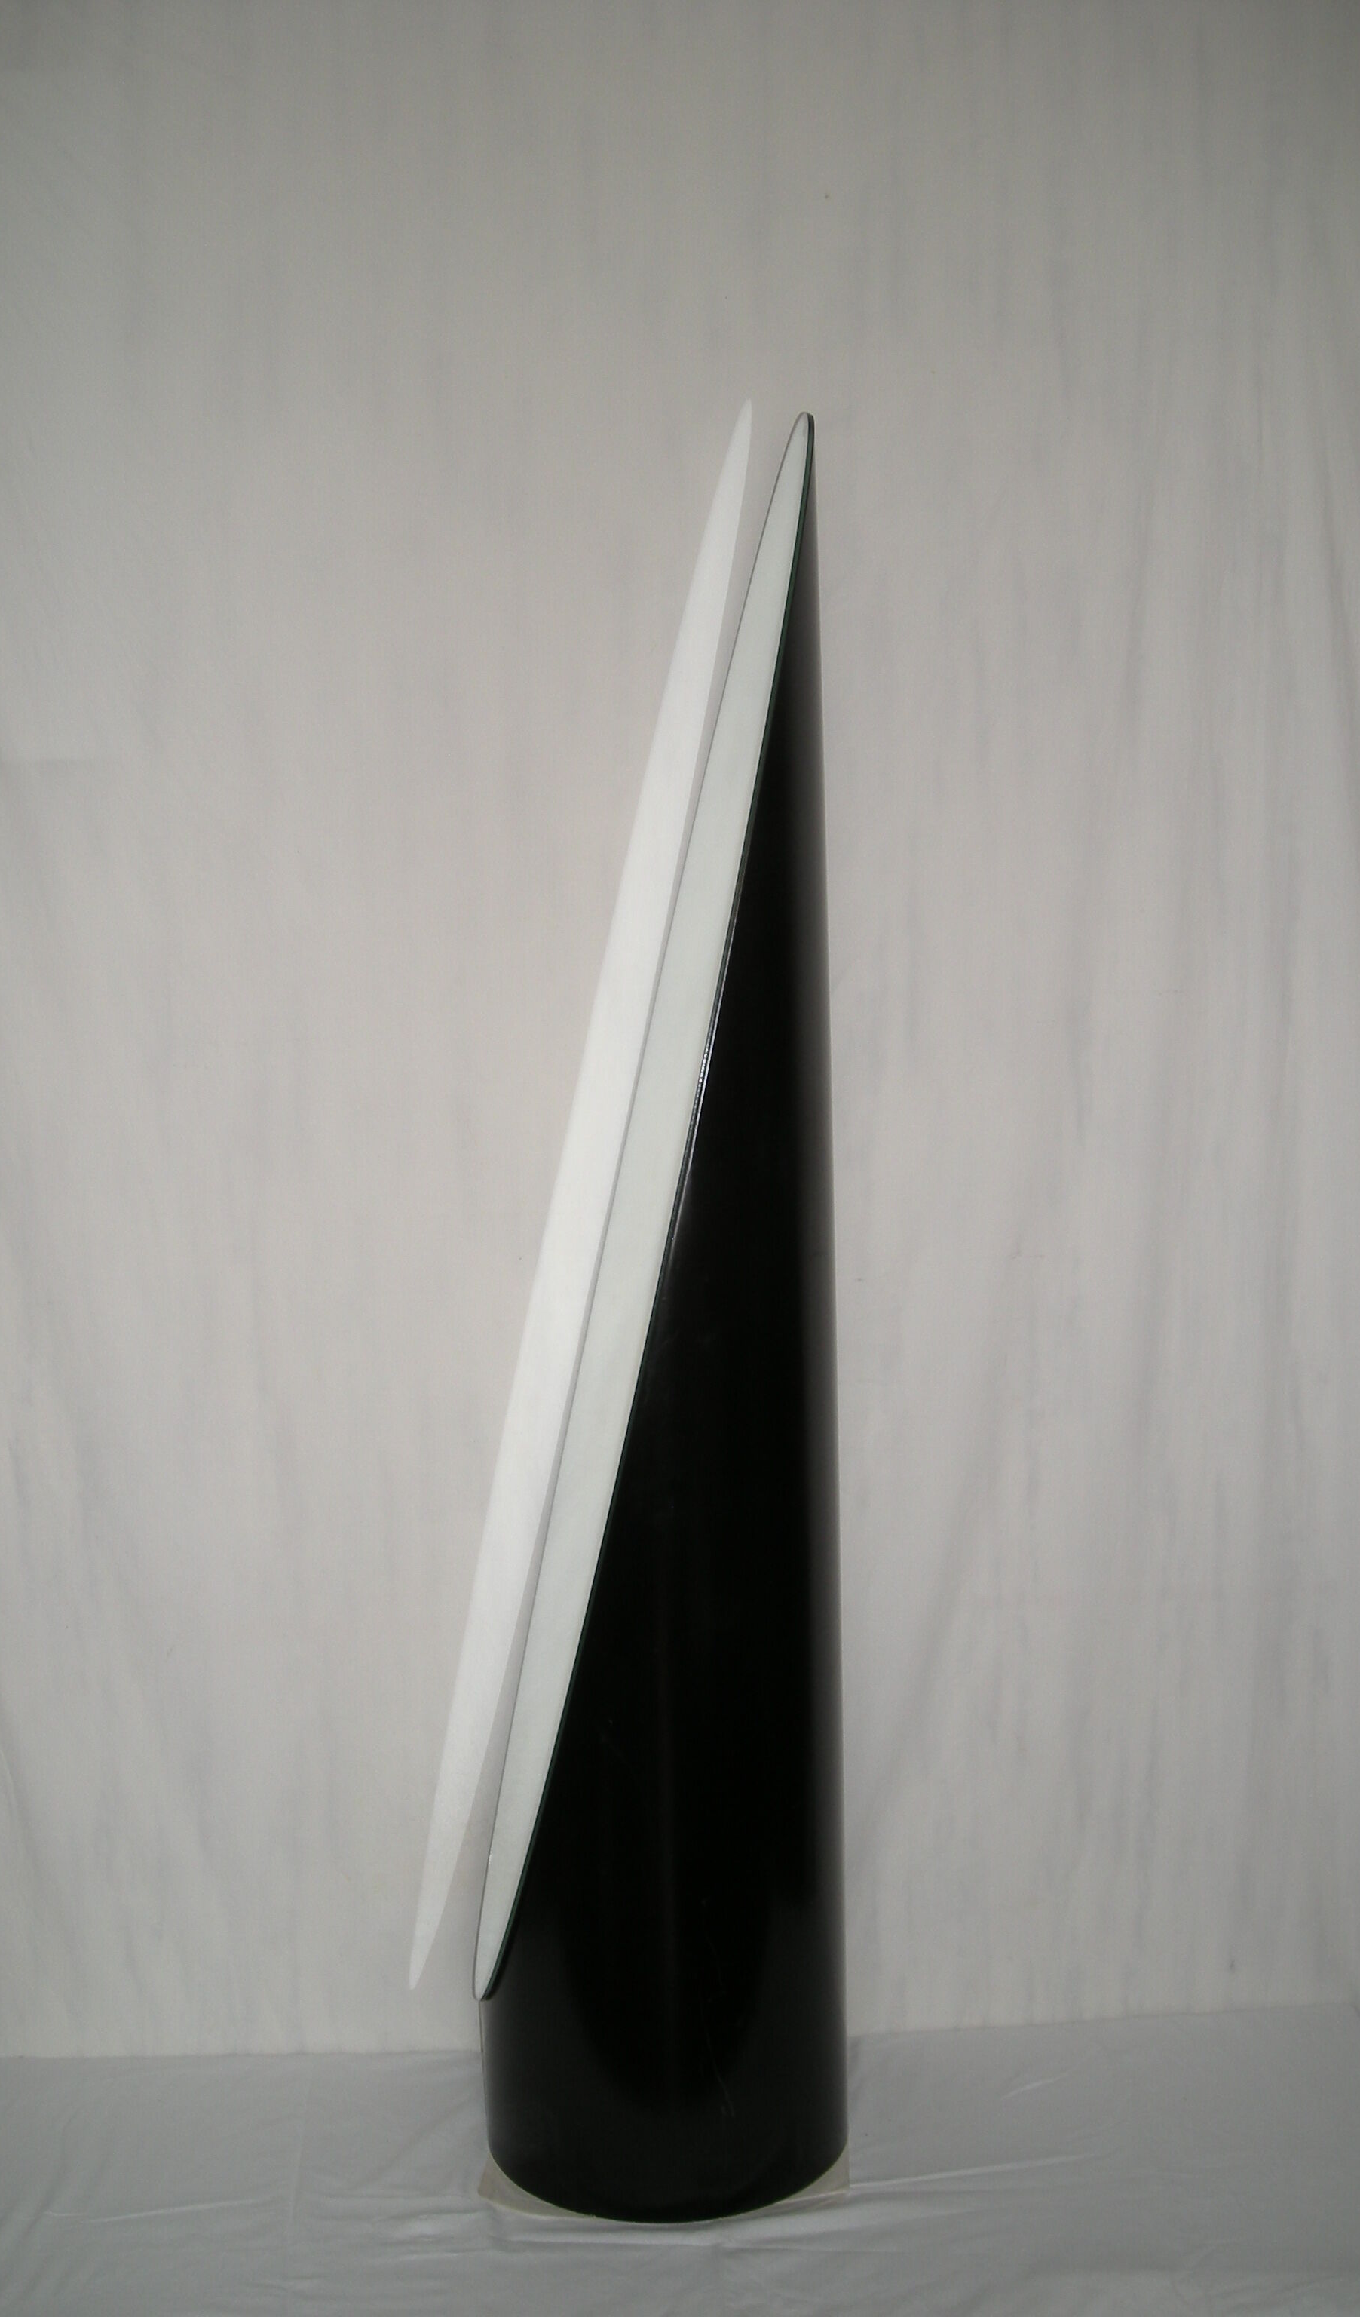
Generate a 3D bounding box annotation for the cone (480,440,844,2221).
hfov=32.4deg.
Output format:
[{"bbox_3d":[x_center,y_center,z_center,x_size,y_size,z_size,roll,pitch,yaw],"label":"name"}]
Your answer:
[{"bbox_3d":[-0.025,0.089,1.320,0.224,0.987,0.222,-3,10,-7],"label":"cone"}]

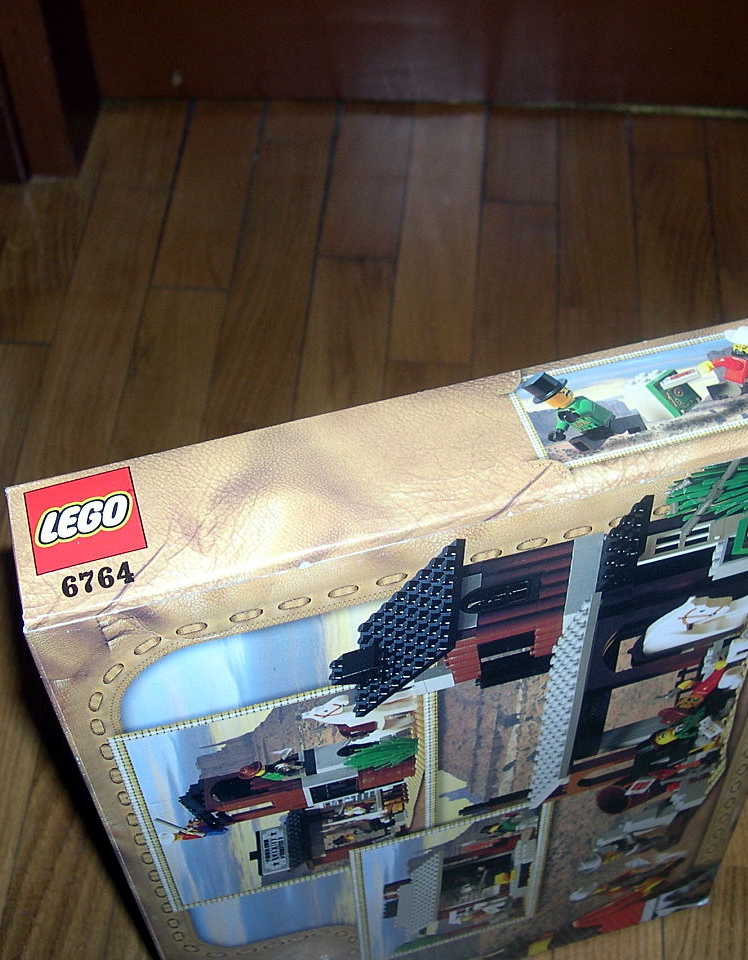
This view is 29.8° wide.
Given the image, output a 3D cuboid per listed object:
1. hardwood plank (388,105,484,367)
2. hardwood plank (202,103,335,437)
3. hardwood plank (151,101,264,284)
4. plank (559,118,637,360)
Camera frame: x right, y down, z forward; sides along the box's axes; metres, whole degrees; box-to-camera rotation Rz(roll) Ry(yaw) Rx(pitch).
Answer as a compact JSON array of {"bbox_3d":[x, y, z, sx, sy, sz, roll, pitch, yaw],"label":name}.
[{"bbox_3d":[0.049,-0.187,1.057,0.059,0.015,0.275,3,54,3],"label":"hardwood plank"},{"bbox_3d":[-0.072,-0.156,1.036,0.059,0.015,0.321,3,54,3],"label":"hardwood plank"},{"bbox_3d":[-0.124,-0.218,1.082,0.058,0.015,0.212,4,54,3],"label":"hardwood plank"},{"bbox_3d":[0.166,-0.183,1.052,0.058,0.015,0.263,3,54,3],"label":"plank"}]

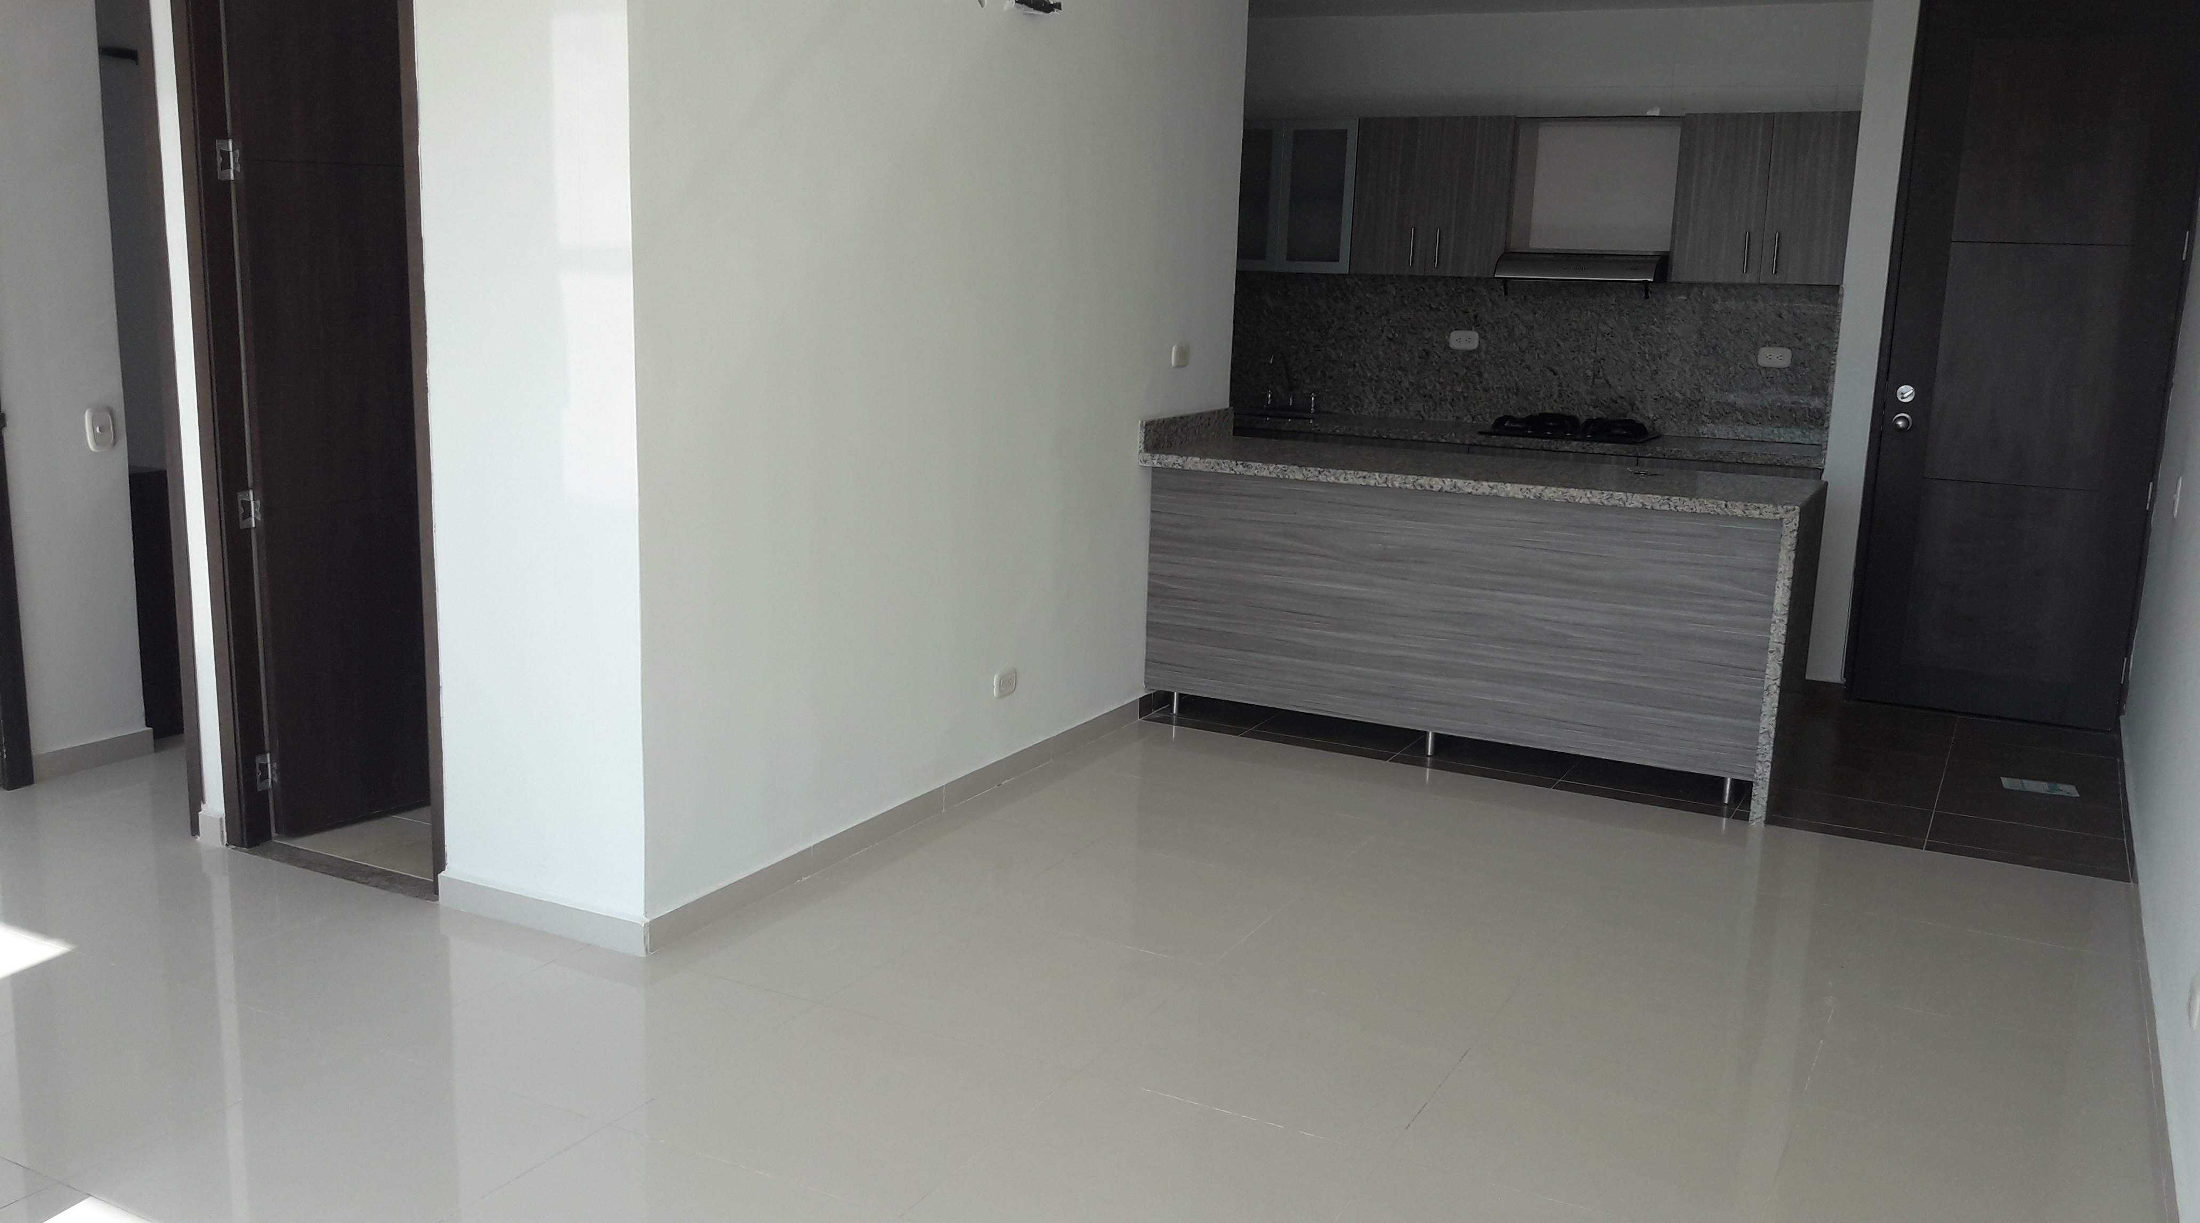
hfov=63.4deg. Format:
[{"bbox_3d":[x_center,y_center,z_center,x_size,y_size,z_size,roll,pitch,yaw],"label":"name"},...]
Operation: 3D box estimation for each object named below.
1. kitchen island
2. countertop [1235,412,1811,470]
[{"bbox_3d":[1.159,-0.053,5.620,1.983,0.977,0.691,8,13,27],"label":"kitchen island"},{"bbox_3d":[1.541,-0.714,7.095,2.528,0.045,0.586,8,13,27],"label":"countertop"}]

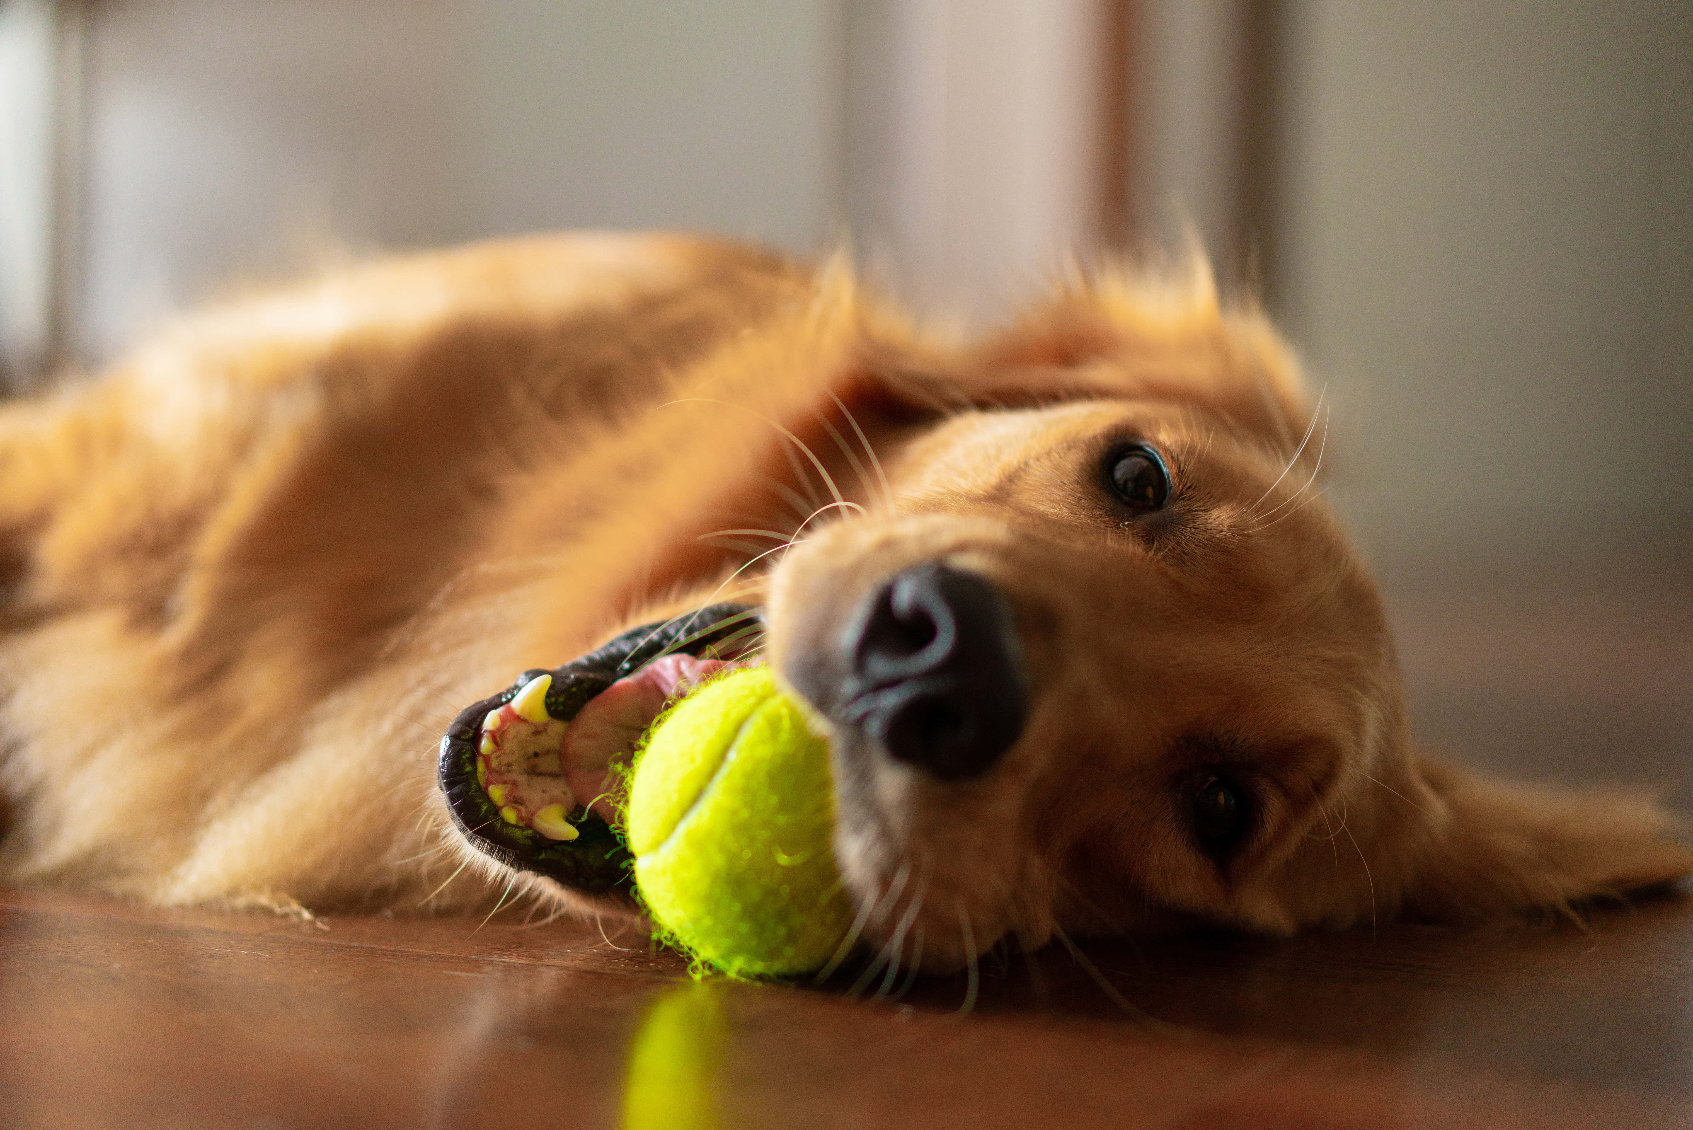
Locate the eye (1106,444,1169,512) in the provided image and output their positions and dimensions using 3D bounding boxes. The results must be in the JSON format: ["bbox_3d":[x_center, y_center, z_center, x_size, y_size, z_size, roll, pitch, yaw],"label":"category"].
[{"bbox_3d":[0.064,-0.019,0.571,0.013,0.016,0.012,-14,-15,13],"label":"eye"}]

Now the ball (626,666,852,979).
[{"bbox_3d":[-0.014,0.056,0.562,0.067,0.067,0.067,1,2,0],"label":"ball"}]

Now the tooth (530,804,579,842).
[{"bbox_3d":[-0.064,0.056,0.562,0.008,0.008,0.011,-19,34,-32],"label":"tooth"}]

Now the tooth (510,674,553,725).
[{"bbox_3d":[-0.069,0.029,0.562,0.008,0.012,0.008,10,40,-25],"label":"tooth"}]

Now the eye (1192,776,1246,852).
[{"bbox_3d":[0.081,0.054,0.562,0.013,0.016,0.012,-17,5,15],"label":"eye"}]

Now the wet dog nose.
[{"bbox_3d":[0.017,0.021,0.505,0.030,0.042,0.026,-17,-5,23],"label":"wet dog nose"}]

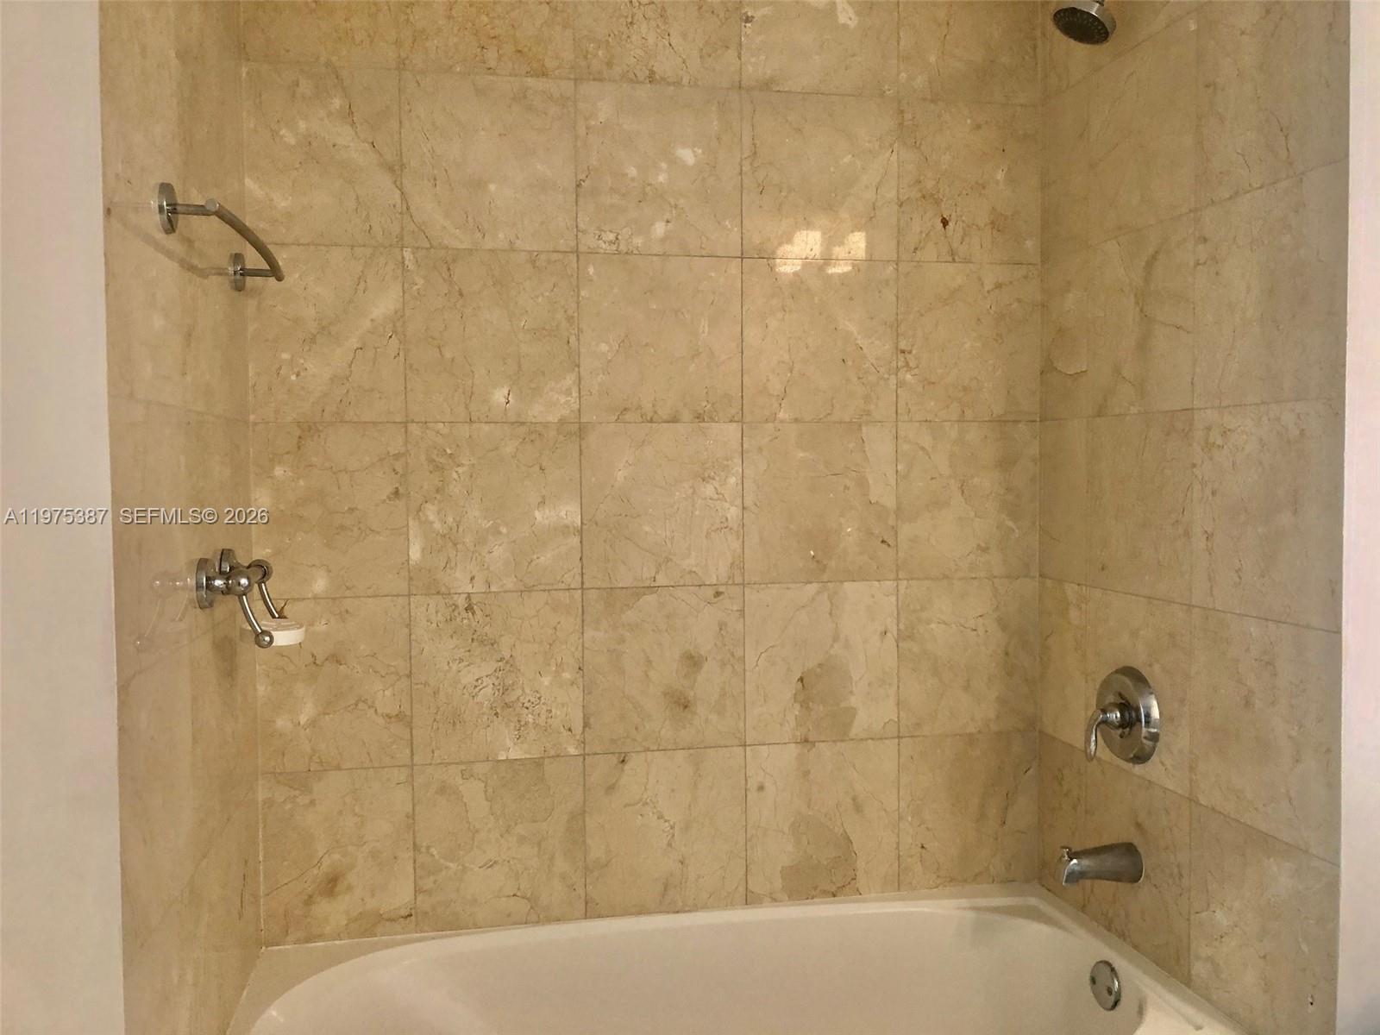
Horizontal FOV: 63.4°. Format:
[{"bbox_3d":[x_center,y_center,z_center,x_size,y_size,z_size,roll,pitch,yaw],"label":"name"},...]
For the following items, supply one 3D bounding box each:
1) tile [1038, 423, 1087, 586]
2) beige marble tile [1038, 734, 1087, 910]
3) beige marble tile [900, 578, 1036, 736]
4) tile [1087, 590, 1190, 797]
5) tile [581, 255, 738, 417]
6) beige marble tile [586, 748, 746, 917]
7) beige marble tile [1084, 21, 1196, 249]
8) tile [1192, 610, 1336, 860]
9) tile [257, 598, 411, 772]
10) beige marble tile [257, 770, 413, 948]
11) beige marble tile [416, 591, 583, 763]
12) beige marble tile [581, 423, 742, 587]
[{"bbox_3d":[0.708,-0.032,2.116,0.012,0.305,0.170,-1,3,-12],"label":"tile"},{"bbox_3d":[0.714,0.577,2.144,0.012,0.304,0.170,-1,3,-12],"label":"beige marble tile"},{"bbox_3d":[0.549,0.273,2.206,0.292,0.305,0.010,-1,3,-11],"label":"beige marble tile"},{"bbox_3d":[0.764,0.284,1.904,0.014,0.305,0.301,-1,3,-11],"label":"tile"},{"bbox_3d":[-0.052,-0.327,2.050,0.305,0.305,0.012,-1,3,-11],"label":"tile"},{"bbox_3d":[-0.044,0.589,2.102,0.305,0.305,0.010,-1,3,-11],"label":"beige marble tile"},{"bbox_3d":[0.751,-0.631,1.859,0.012,0.305,0.301,-1,3,-12],"label":"beige marble tile"},{"bbox_3d":[0.823,0.297,1.613,0.010,0.305,0.305,-1,3,-11],"label":"tile"},{"bbox_3d":[-0.627,0.293,1.979,0.259,0.305,0.014,-1,3,-11],"label":"tile"},{"bbox_3d":[-0.620,0.597,1.982,0.259,0.304,0.012,-1,3,-11],"label":"beige marble tile"},{"bbox_3d":[-0.347,0.288,2.029,0.305,0.305,0.010,-1,3,-11],"label":"beige marble tile"},{"bbox_3d":[-0.049,-0.022,2.064,0.305,0.305,0.012,-1,3,-11],"label":"beige marble tile"}]

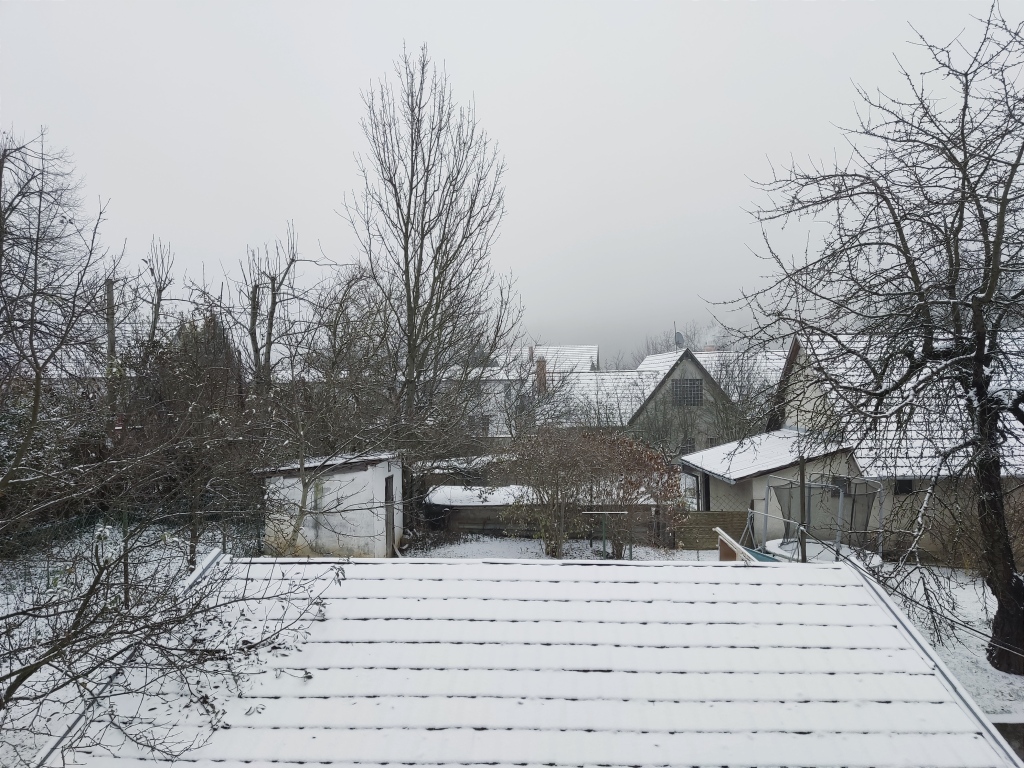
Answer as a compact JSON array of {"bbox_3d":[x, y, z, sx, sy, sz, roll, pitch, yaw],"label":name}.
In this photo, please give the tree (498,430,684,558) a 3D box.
[{"bbox_3d":[2.120,2.990,20.000,4.800,3.450,3.500,0,0,0],"label":"tree"}]

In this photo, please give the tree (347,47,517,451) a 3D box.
[{"bbox_3d":[-3.100,-4.300,29.000,6.900,17.800,6.500,0,0,0],"label":"tree"}]

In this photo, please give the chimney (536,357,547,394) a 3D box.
[{"bbox_3d":[1.760,-0.500,44.000,0.580,2.300,0.580,0,0,0],"label":"chimney"}]

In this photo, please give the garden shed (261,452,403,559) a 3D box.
[{"bbox_3d":[-4.760,3.140,19.750,3.050,2.480,2.450,0,0,8],"label":"garden shed"}]

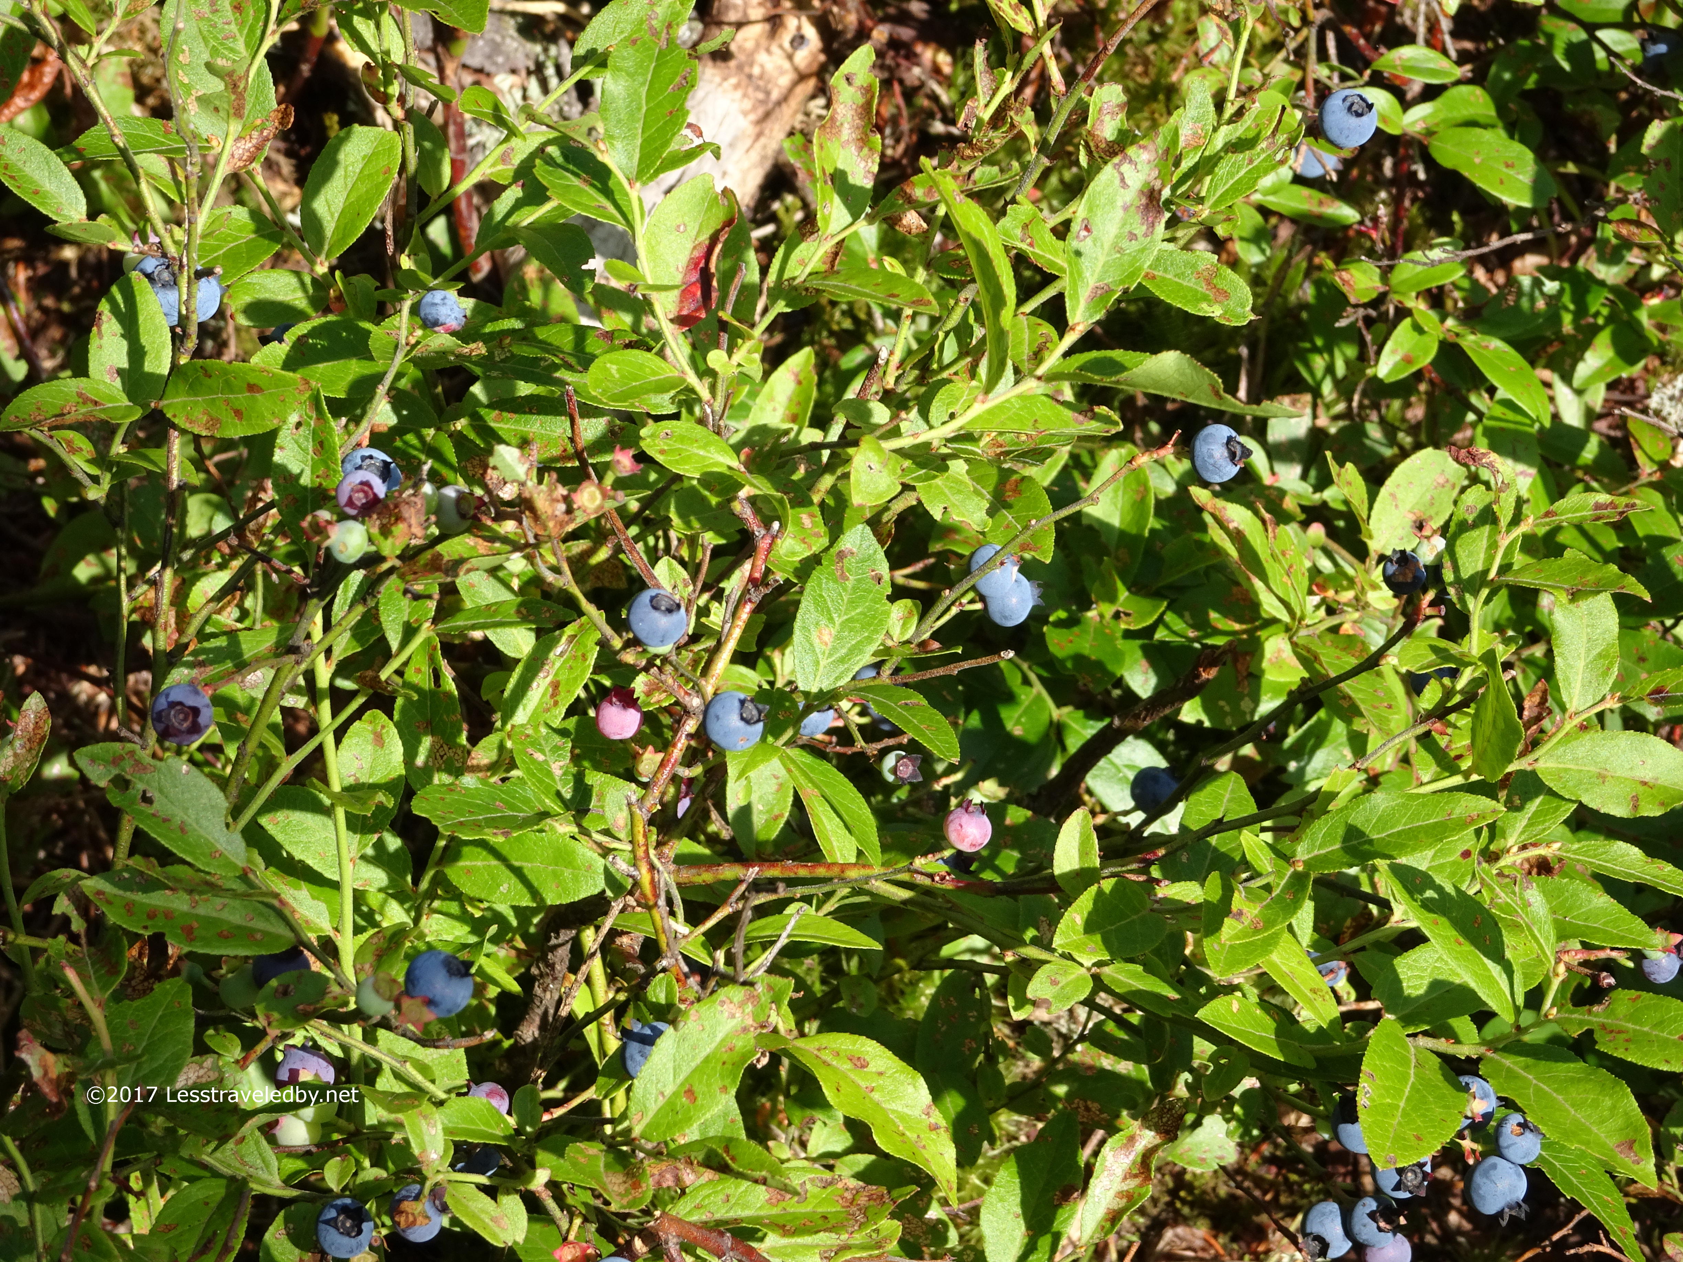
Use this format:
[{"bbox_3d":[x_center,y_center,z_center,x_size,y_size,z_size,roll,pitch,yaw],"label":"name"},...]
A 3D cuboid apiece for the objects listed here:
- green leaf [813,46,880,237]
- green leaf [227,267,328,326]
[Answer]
[{"bbox_3d":[0.001,-0.075,1.150,0.011,0.029,0.005,15,13,29],"label":"green leaf"},{"bbox_3d":[-0.089,-0.053,1.186,0.018,0.004,0.010,-3,58,-14],"label":"green leaf"}]

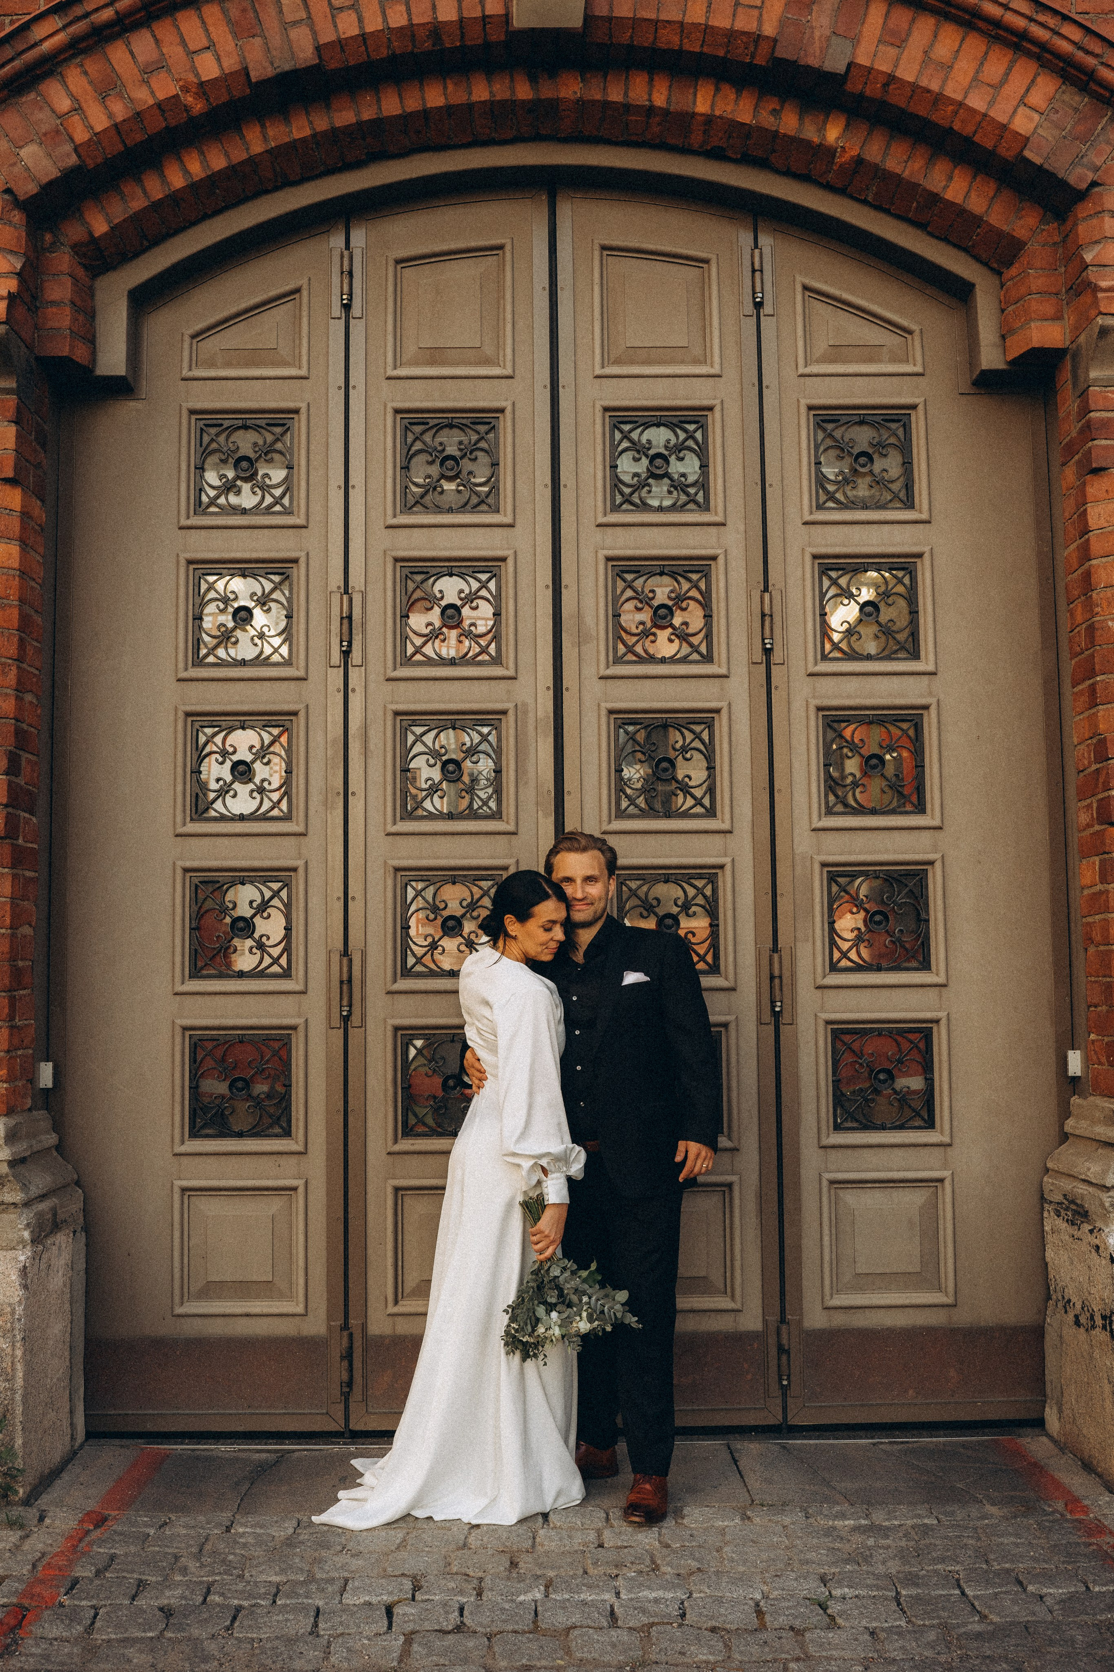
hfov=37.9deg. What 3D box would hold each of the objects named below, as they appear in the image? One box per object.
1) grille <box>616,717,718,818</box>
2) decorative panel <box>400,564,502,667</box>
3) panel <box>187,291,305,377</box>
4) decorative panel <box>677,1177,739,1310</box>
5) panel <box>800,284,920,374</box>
[{"bbox_3d":[0.348,-0.221,5.212,0.322,0.322,0.045,-1,-6,-1],"label":"grille"},{"bbox_3d":[-0.342,-0.712,5.252,0.322,0.322,0.045,-1,-6,-1],"label":"decorative panel"},{"bbox_3d":[-1.021,-1.649,5.336,0.385,0.293,0.045,-1,-6,-1],"label":"panel"},{"bbox_3d":[0.355,1.232,4.914,0.407,0.406,0.050,-1,-5,-1],"label":"decorative panel"},{"bbox_3d":[0.965,-1.616,5.173,0.396,0.309,0.050,-1,-5,-1],"label":"panel"}]

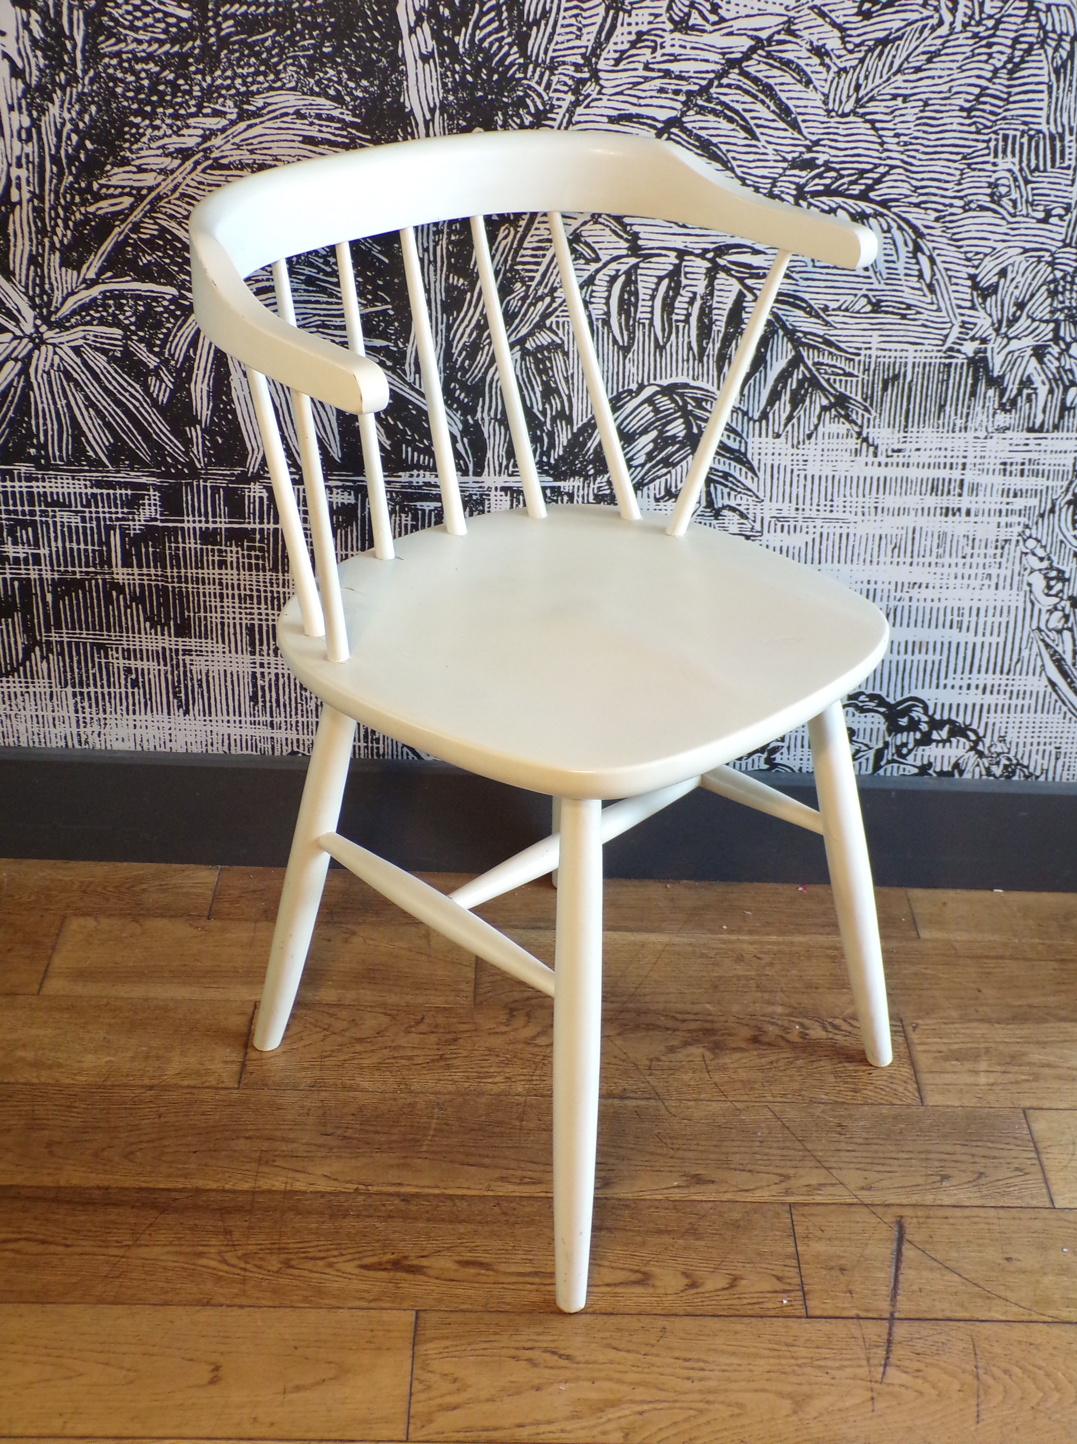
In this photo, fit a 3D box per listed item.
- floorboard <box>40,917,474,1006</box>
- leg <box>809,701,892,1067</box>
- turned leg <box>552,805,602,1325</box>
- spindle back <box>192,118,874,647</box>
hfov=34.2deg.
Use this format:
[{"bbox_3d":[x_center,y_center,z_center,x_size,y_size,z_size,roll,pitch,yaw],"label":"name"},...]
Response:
[{"bbox_3d":[-0.261,0.235,1.678,0.405,0.018,0.117,2,32,-1],"label":"floorboard"},{"bbox_3d":[0.262,0.144,1.456,0.032,0.429,0.032,-39,44,-26],"label":"leg"},{"bbox_3d":[0.028,0.245,1.276,0.034,0.422,0.034,1,18,0],"label":"turned leg"},{"bbox_3d":[-0.037,-0.256,1.341,0.510,0.324,0.341,-25,41,-37],"label":"spindle back"}]

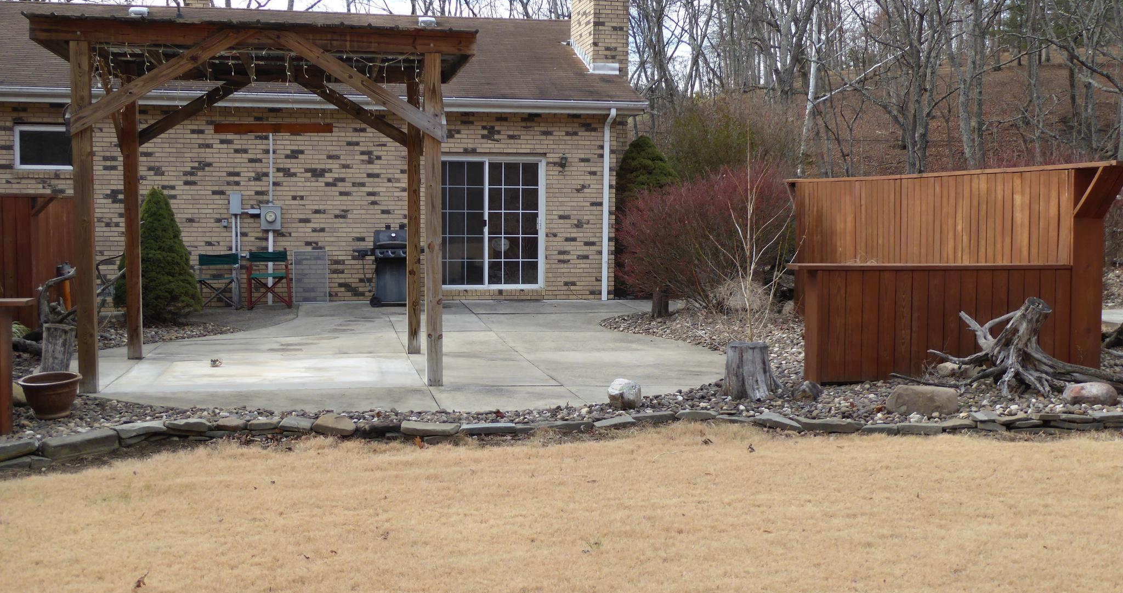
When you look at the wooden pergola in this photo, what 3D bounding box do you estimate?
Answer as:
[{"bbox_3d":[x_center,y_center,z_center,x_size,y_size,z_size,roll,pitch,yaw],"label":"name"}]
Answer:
[{"bbox_3d":[-2.799,-0.834,12.067,3.700,3.120,3.120,0,3,-11],"label":"wooden pergola"}]

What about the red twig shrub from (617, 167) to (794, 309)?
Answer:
[{"bbox_3d":[2.008,-0.812,17.600,2.400,2.080,2.250,0,3,-11],"label":"red twig shrub"}]

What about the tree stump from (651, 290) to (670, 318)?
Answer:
[{"bbox_3d":[1.322,0.094,16.950,0.250,0.380,0.250,0,3,0],"label":"tree stump"}]

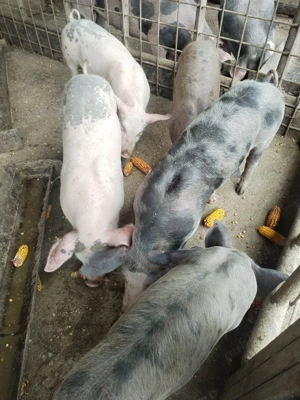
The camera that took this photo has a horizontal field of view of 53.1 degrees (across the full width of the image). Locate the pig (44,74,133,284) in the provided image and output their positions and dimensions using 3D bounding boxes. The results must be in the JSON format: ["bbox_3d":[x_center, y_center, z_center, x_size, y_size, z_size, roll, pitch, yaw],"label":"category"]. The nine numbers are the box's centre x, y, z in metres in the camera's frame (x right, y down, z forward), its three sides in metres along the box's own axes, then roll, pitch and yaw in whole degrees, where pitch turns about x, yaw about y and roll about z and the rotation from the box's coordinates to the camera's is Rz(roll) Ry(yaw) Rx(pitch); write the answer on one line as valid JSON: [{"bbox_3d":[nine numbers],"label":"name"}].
[{"bbox_3d":[-0.273,-0.170,1.520,0.330,0.560,1.110,-2,48,-2],"label":"pig"}]

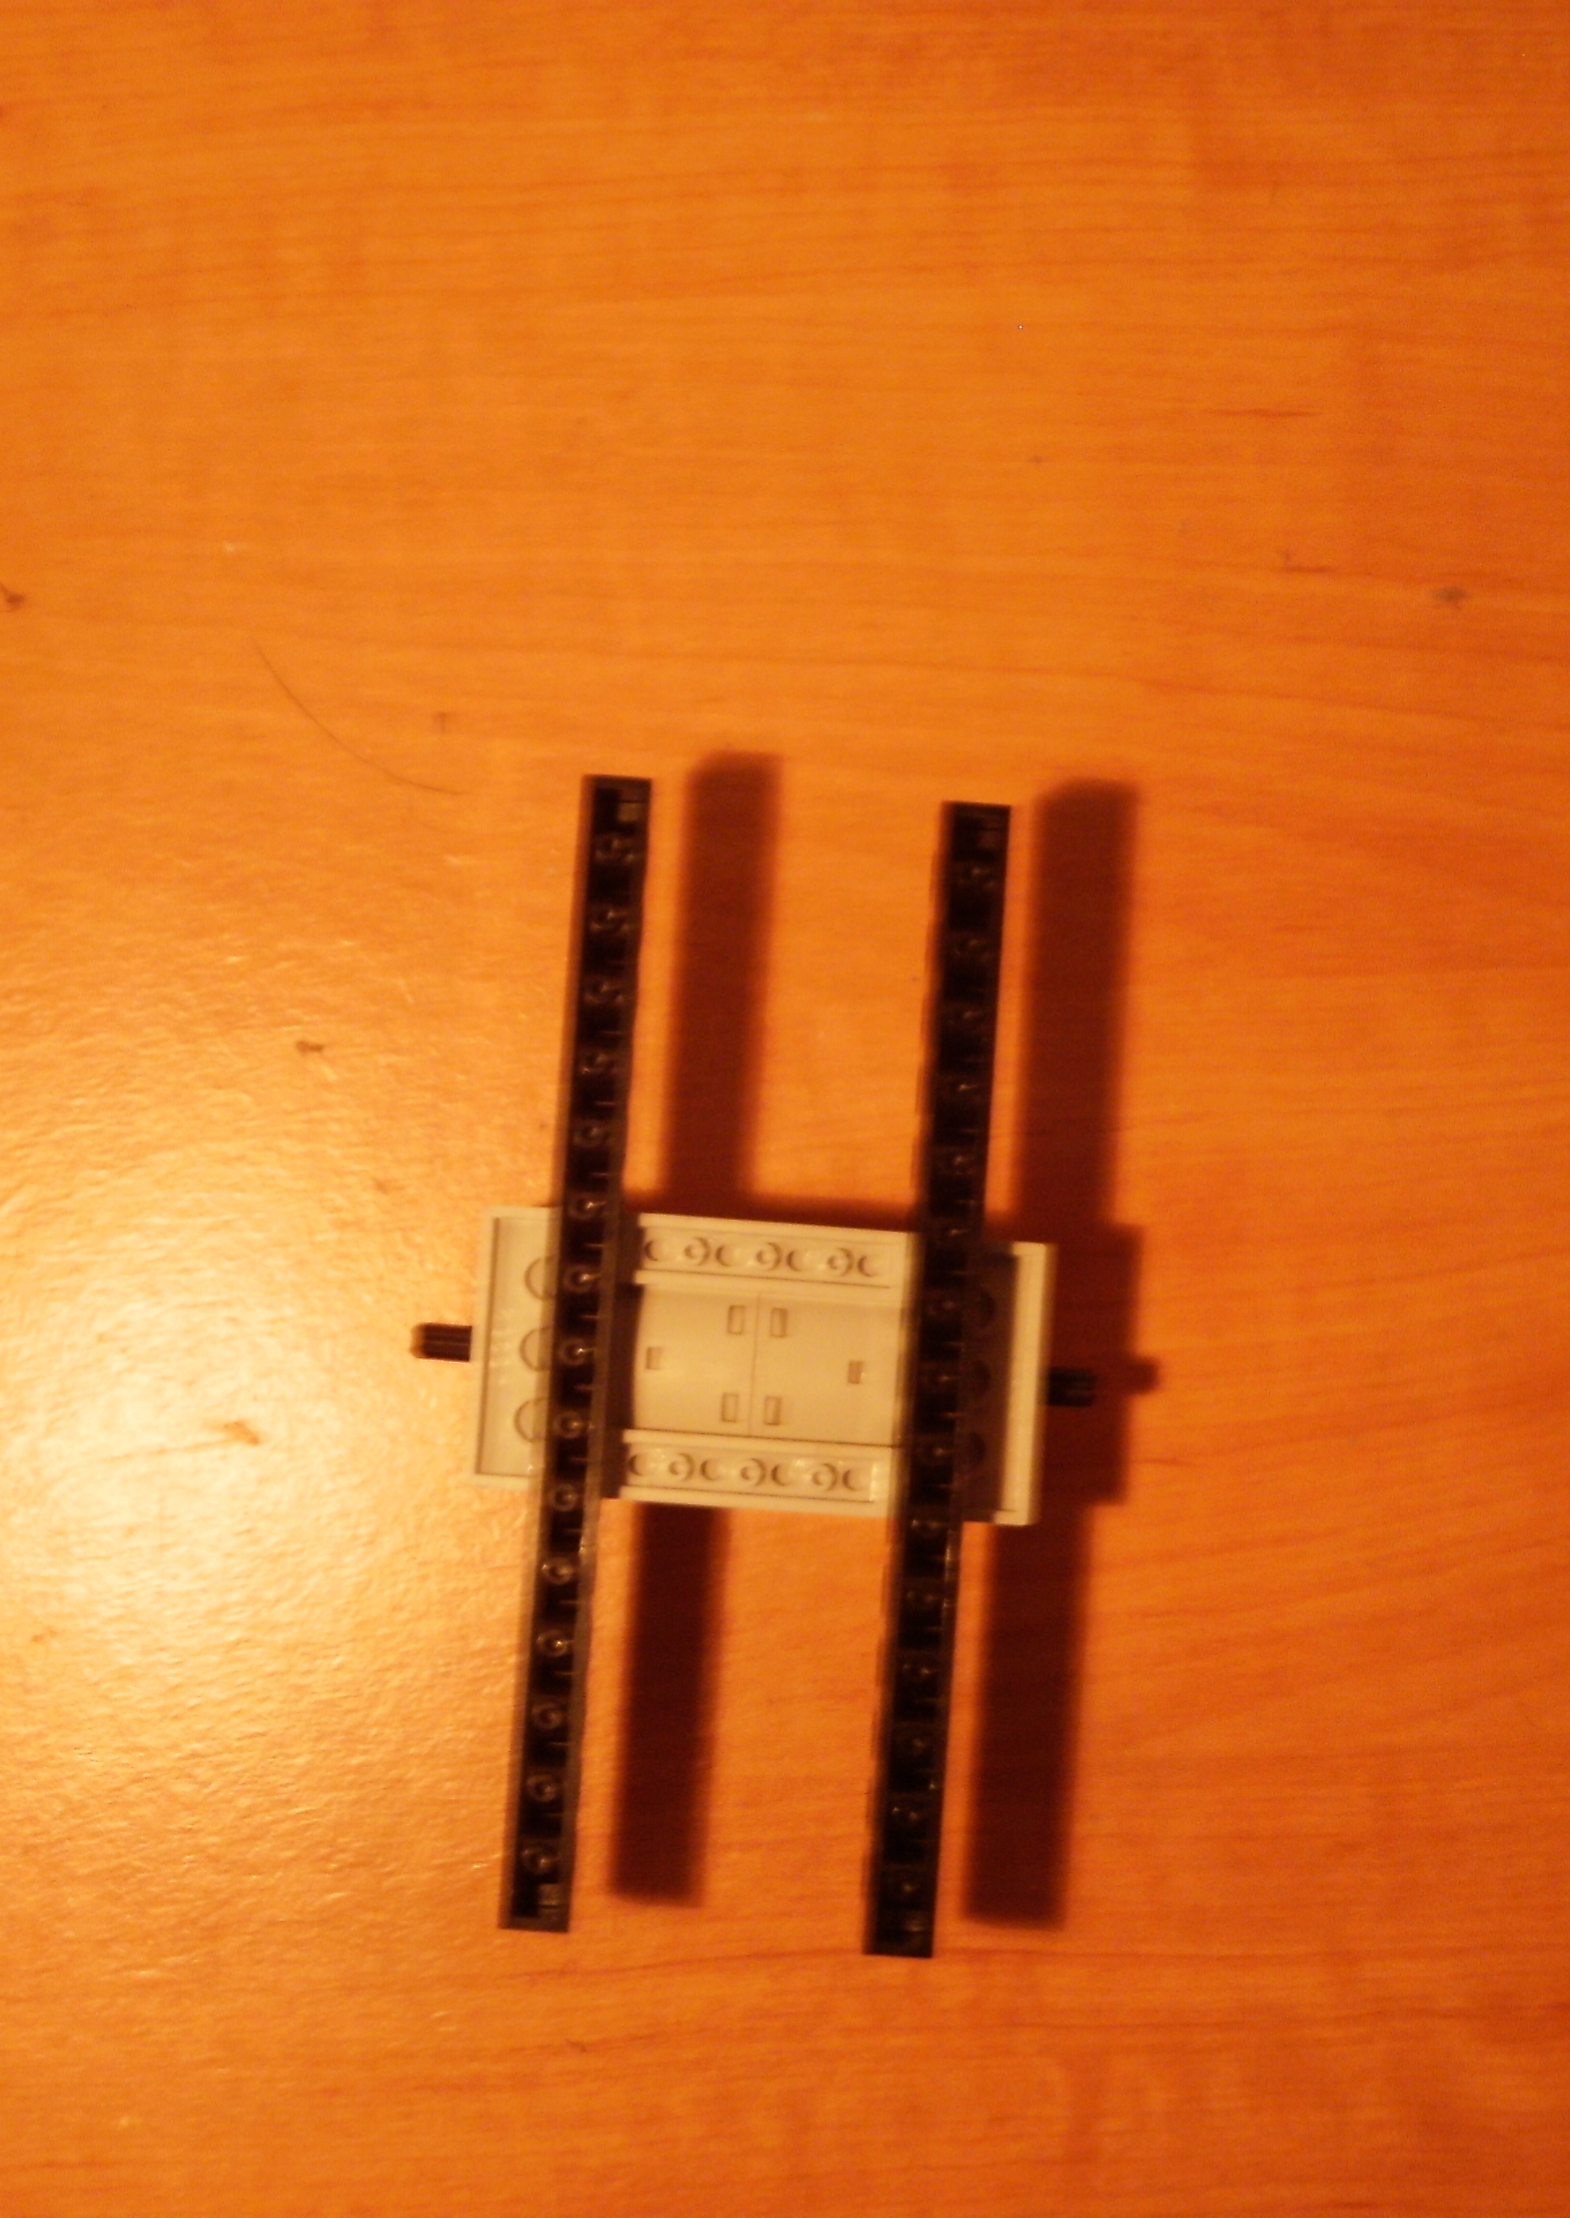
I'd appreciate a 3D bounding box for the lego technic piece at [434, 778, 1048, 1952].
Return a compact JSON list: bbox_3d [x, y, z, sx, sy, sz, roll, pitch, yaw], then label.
[{"bbox_3d":[-0.003,0.029,0.348,0.079,0.034,0.128,4,88,1],"label":"lego technic piece"}]

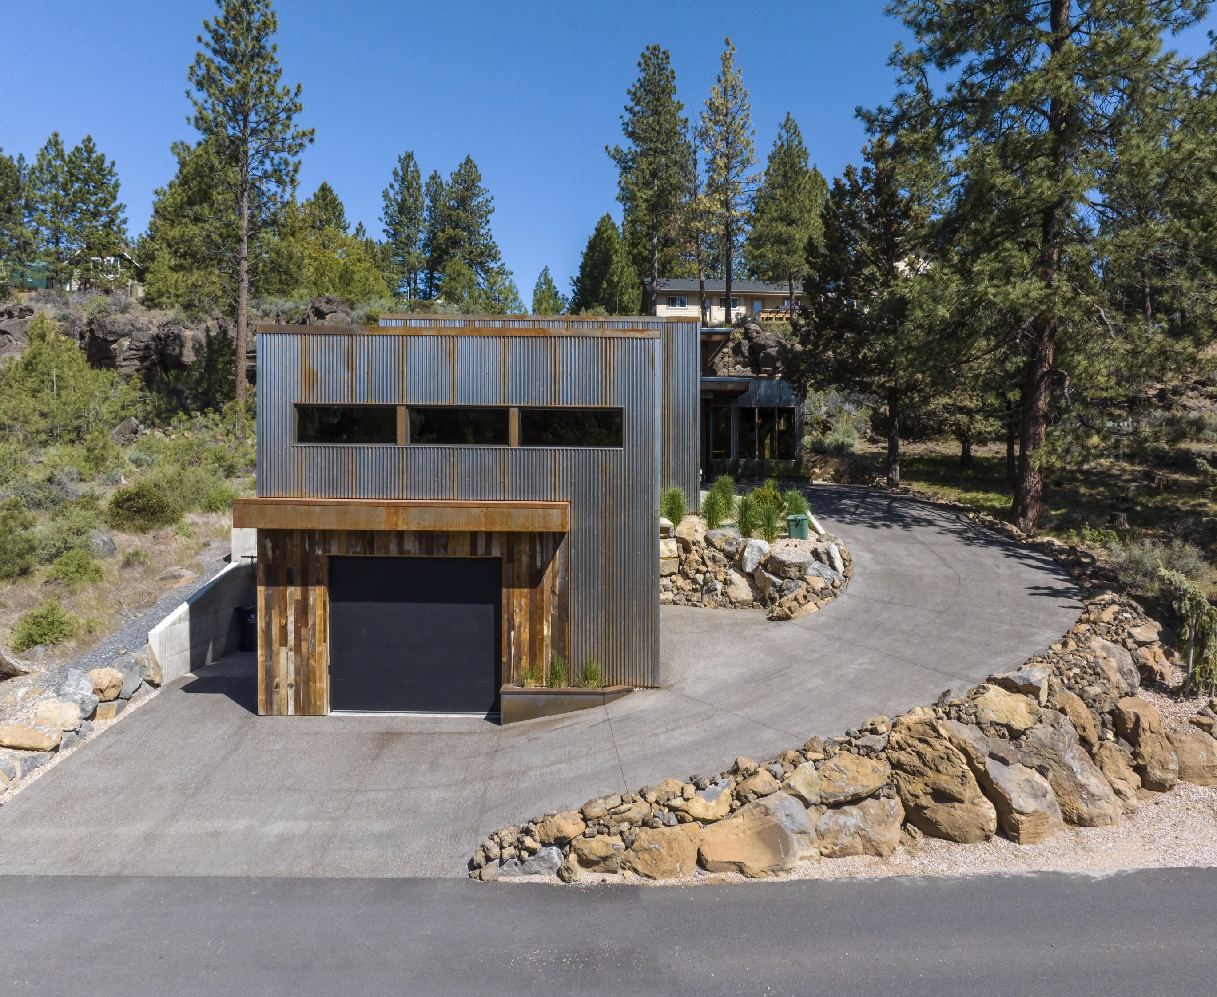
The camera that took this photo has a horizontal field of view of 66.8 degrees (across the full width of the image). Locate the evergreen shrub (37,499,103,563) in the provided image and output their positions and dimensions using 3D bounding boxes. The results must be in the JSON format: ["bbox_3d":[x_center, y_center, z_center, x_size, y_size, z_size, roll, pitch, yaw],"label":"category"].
[{"bbox_3d":[-13.329,0.810,22.800,1.594,1.646,1.500,0,1,0],"label":"evergreen shrub"}]

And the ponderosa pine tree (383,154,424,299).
[{"bbox_3d":[-18.214,-24.047,82.000,3.791,13.596,3.800,0,1,0],"label":"ponderosa pine tree"}]

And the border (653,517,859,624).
[{"bbox_3d":[3.350,1.584,22.400,5.000,2.200,4.400,0,1,0],"label":"border"}]

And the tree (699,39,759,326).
[{"bbox_3d":[8.856,-23.278,68.000,4.447,21.161,4.447,0,0,0],"label":"tree"}]

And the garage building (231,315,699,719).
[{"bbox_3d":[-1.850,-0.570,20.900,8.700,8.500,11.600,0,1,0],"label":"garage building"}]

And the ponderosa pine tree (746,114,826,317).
[{"bbox_3d":[12.688,-20.174,66.000,5.656,14.660,5.656,0,0,0],"label":"ponderosa pine tree"}]

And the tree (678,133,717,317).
[{"bbox_3d":[6.170,-18.804,64.000,2.742,13.566,2.742,0,0,0],"label":"tree"}]

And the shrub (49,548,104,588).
[{"bbox_3d":[-11.466,1.481,19.900,1.046,0.805,0.994,0,0,0],"label":"shrub"}]

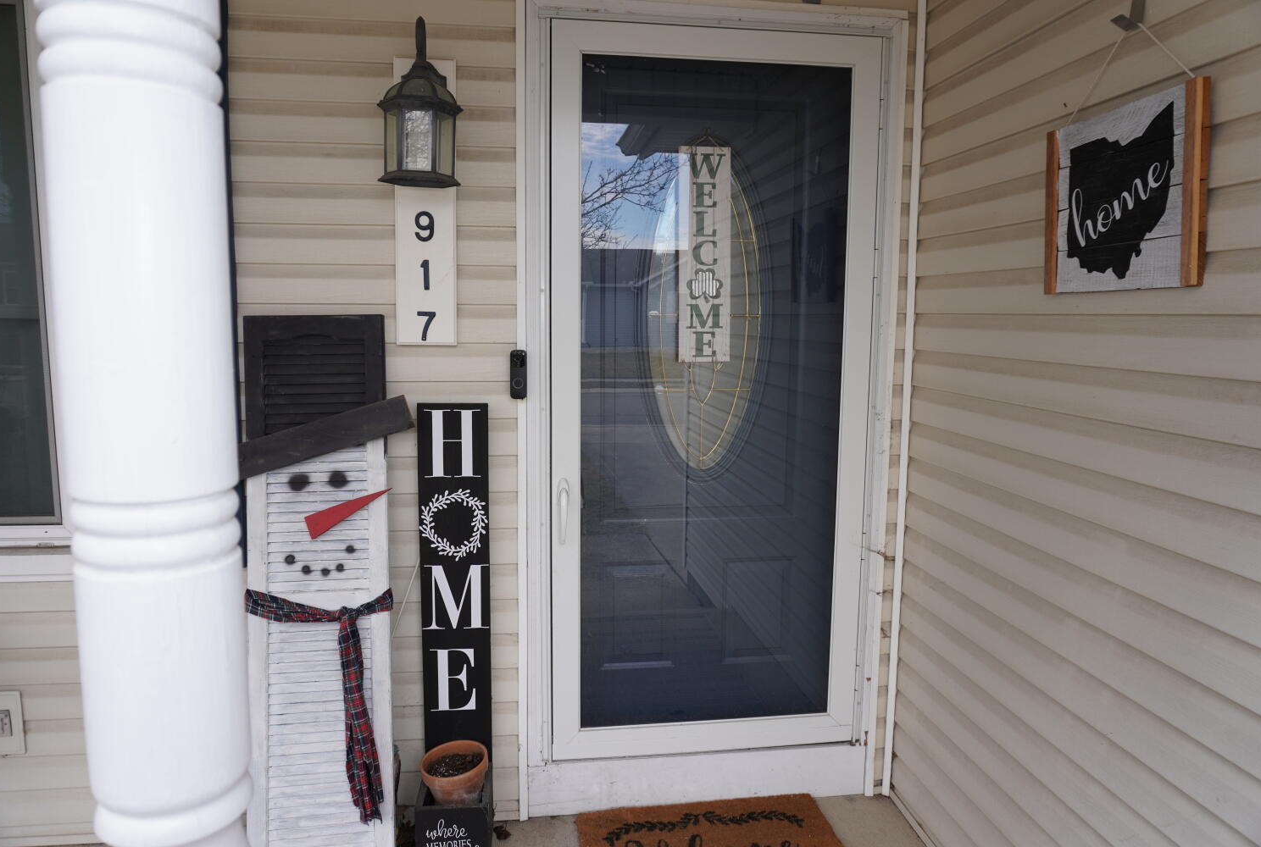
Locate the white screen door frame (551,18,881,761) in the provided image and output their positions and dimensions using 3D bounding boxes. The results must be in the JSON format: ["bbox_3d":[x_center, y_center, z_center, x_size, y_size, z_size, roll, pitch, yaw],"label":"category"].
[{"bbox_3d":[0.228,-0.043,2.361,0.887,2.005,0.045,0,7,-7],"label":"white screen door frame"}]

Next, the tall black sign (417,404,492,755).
[{"bbox_3d":[-0.480,0.548,2.345,0.184,1.213,0.022,0,7,-7],"label":"tall black sign"}]

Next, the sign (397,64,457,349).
[{"bbox_3d":[-0.530,-0.568,2.203,0.153,0.722,0.025,0,7,-7],"label":"sign"}]

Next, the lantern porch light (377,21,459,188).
[{"bbox_3d":[-0.507,-0.784,2.053,0.197,0.398,0.225,0,7,-7],"label":"lantern porch light"}]

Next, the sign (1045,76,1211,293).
[{"bbox_3d":[0.901,-0.414,1.570,0.026,0.331,0.392,-4,7,-7],"label":"sign"}]

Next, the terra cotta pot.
[{"bbox_3d":[-0.468,0.975,2.295,0.172,0.145,0.172,-6,13,-7],"label":"terra cotta pot"}]

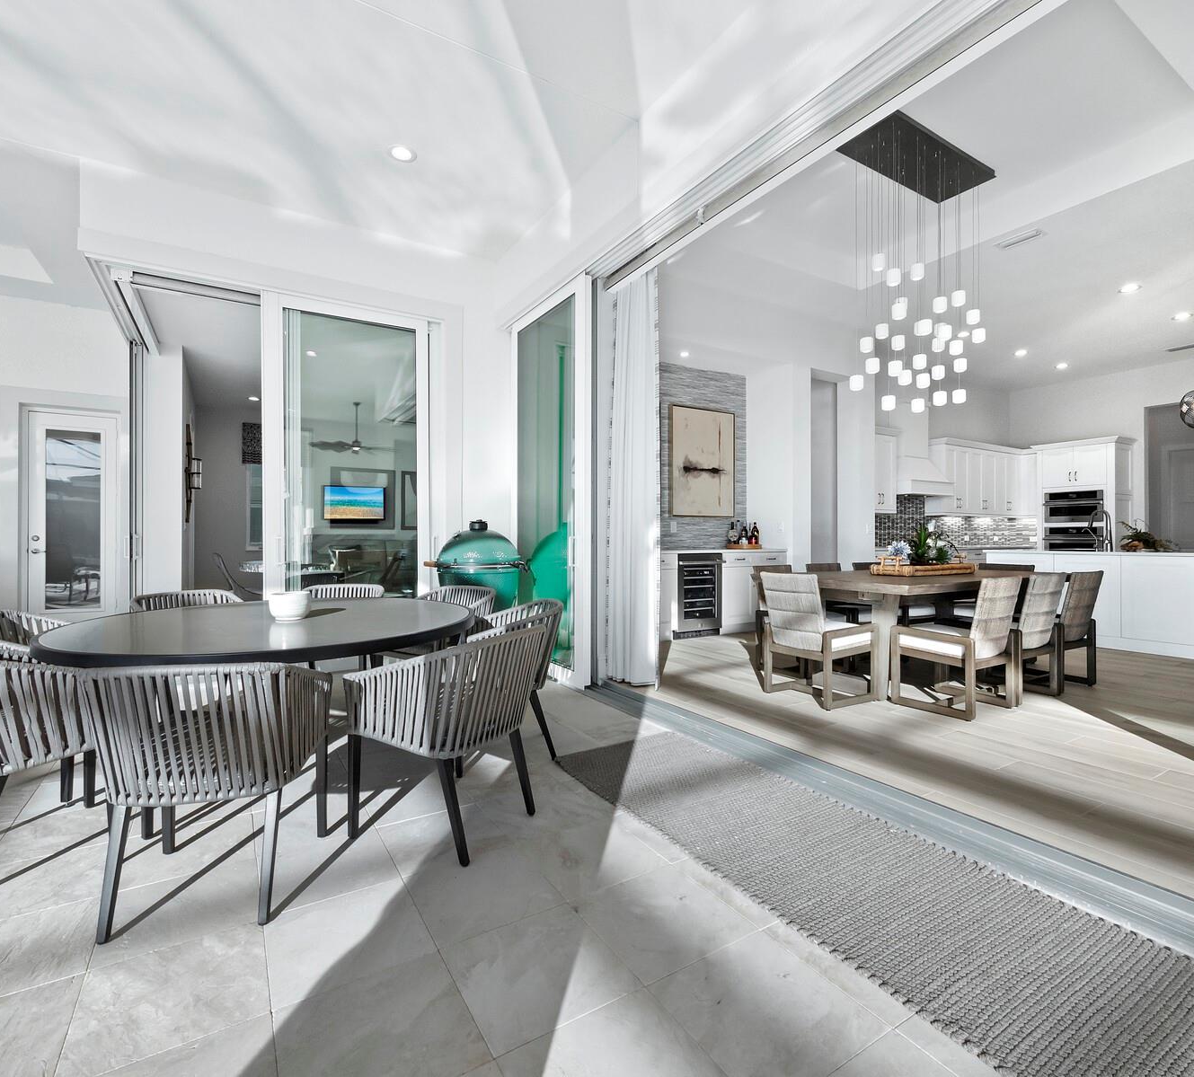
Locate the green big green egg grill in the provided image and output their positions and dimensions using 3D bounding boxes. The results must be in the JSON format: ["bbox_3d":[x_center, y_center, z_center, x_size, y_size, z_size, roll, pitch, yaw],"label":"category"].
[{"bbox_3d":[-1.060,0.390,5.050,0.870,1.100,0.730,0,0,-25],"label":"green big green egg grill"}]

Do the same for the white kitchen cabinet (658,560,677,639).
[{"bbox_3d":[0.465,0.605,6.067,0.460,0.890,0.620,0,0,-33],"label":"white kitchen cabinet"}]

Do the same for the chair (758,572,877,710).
[{"bbox_3d":[1.449,0.633,3.858,0.540,0.835,0.490,0,0,-33],"label":"chair"}]

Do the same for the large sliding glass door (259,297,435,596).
[{"bbox_3d":[-2.070,-0.425,4.886,1.300,3.030,0.070,0,0,-32],"label":"large sliding glass door"}]

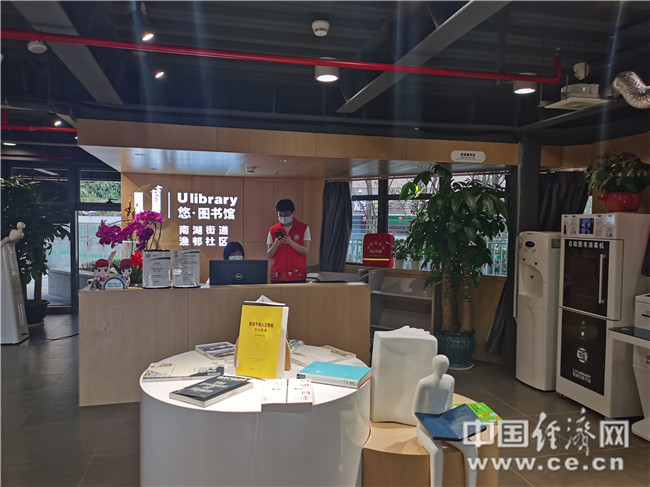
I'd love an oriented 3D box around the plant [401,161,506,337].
[{"bbox_3d":[1.310,0.084,5.154,1.030,1.690,0.950,1,3,14],"label":"plant"}]

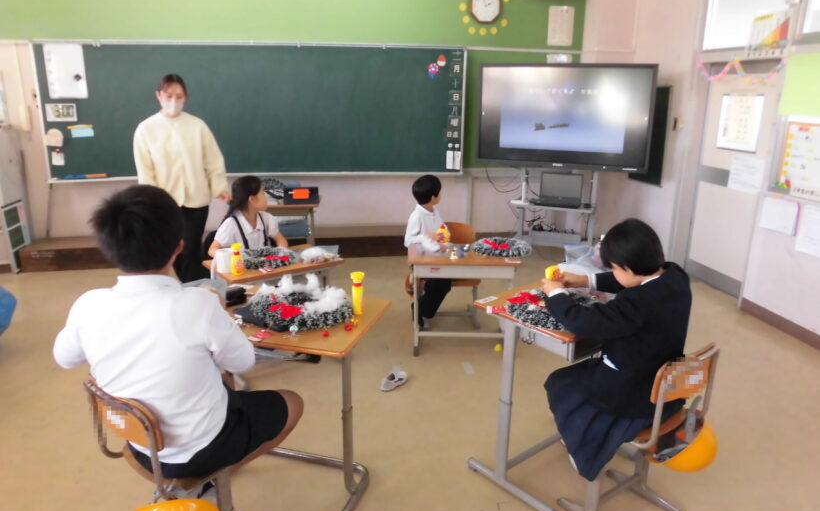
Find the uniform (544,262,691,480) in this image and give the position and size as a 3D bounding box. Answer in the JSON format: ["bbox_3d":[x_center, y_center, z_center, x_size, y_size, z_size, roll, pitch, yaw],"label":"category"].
[{"bbox_3d":[0.714,0.379,1.934,0.430,0.670,0.430,-11,19,-35],"label":"uniform"}]

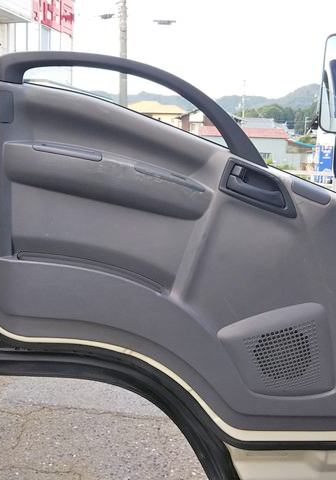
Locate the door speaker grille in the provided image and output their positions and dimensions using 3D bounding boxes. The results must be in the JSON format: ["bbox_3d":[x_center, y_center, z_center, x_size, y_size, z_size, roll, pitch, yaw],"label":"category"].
[{"bbox_3d":[0.259,0.263,1.265,0.172,0.152,0.030,-6,10,-2],"label":"door speaker grille"}]

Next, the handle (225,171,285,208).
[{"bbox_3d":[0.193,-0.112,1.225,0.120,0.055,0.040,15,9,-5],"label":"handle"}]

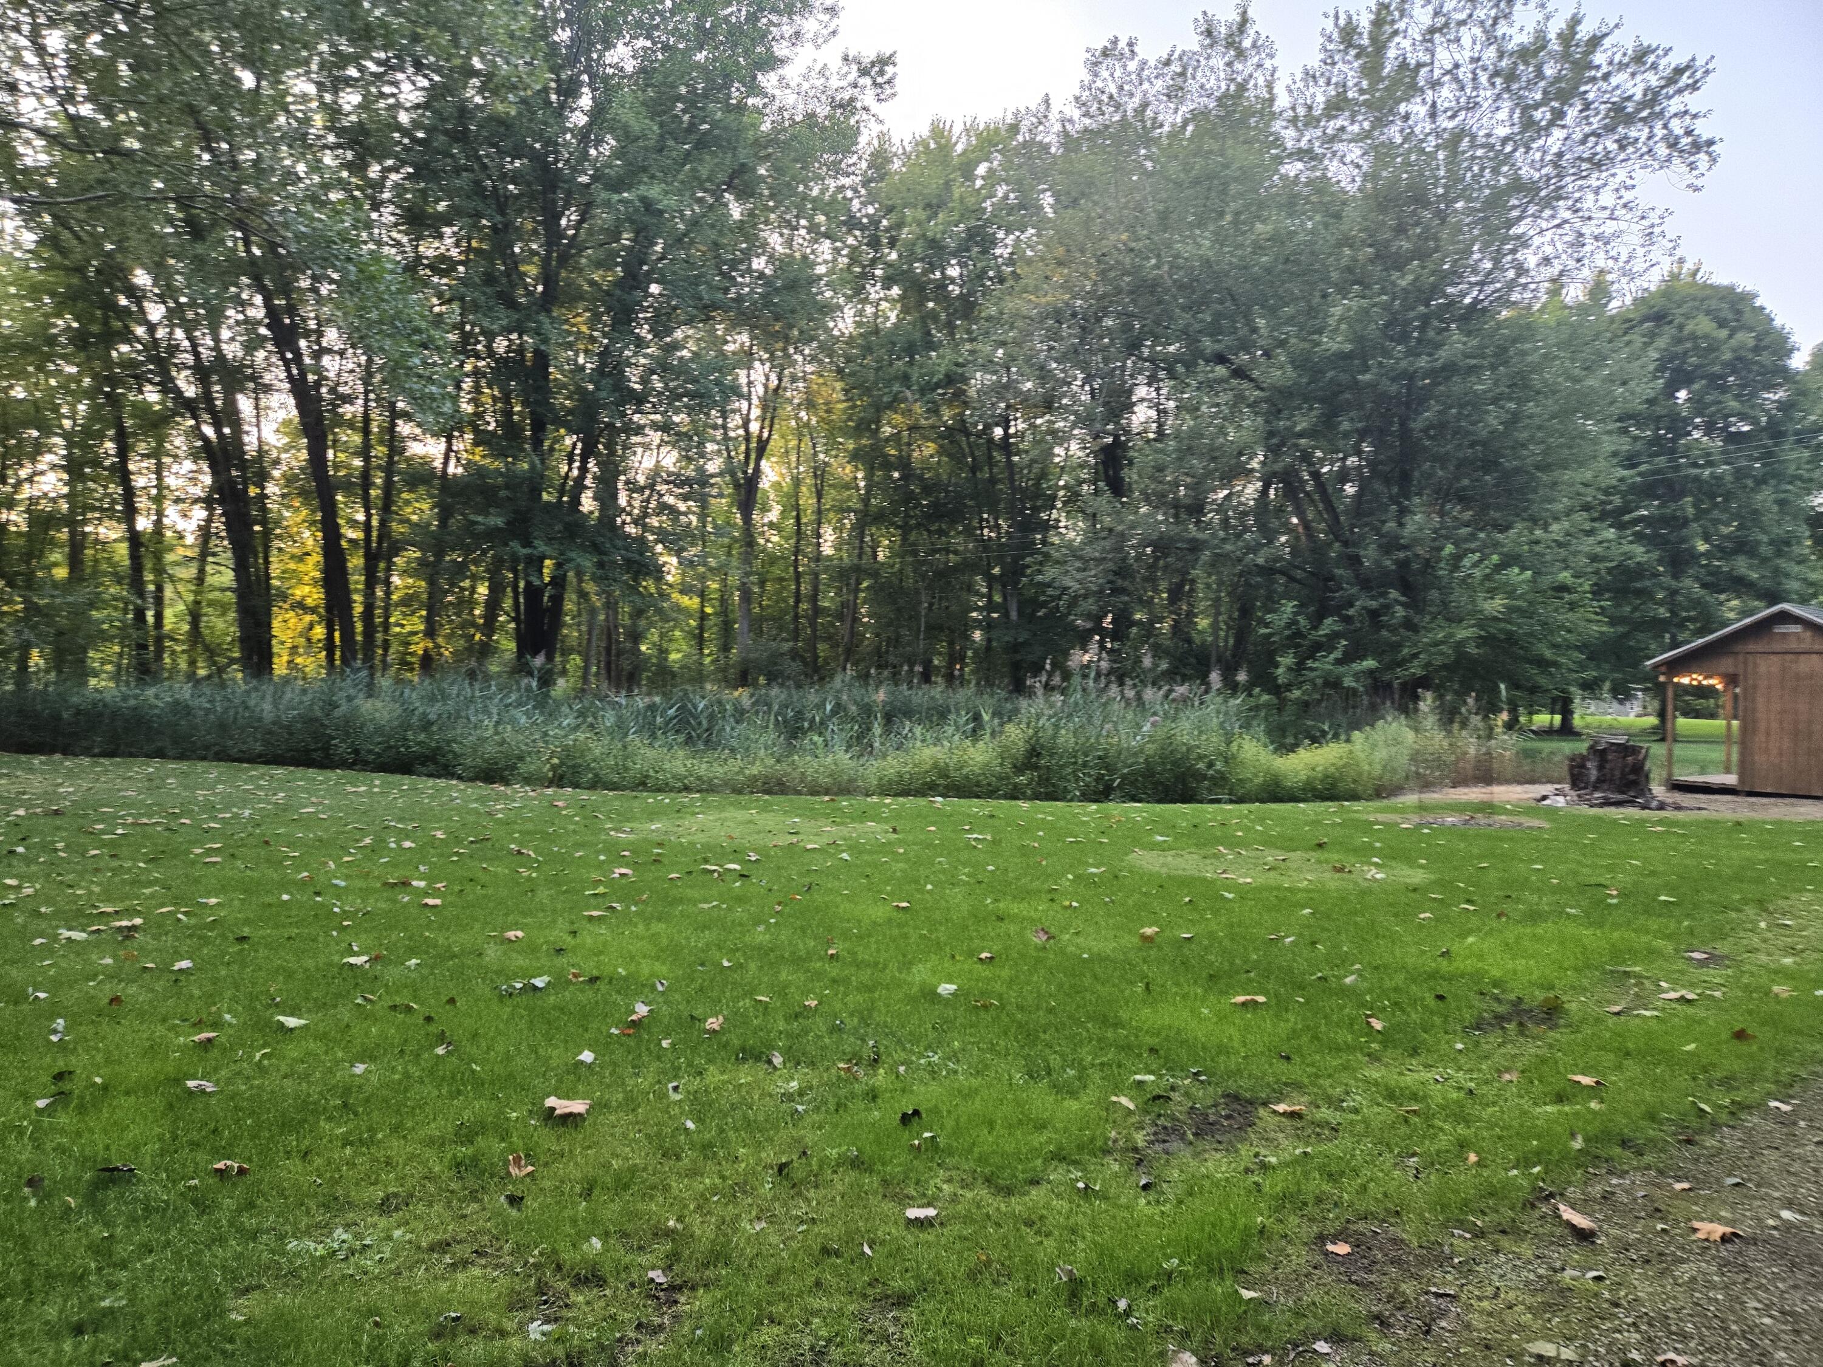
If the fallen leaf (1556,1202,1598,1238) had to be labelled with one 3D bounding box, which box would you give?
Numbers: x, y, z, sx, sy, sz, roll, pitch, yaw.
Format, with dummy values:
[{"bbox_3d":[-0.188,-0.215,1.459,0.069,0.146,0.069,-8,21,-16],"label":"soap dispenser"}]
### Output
[{"bbox_3d":[1.868,1.509,3.396,0.075,0.040,0.170,0,0,0],"label":"fallen leaf"}]

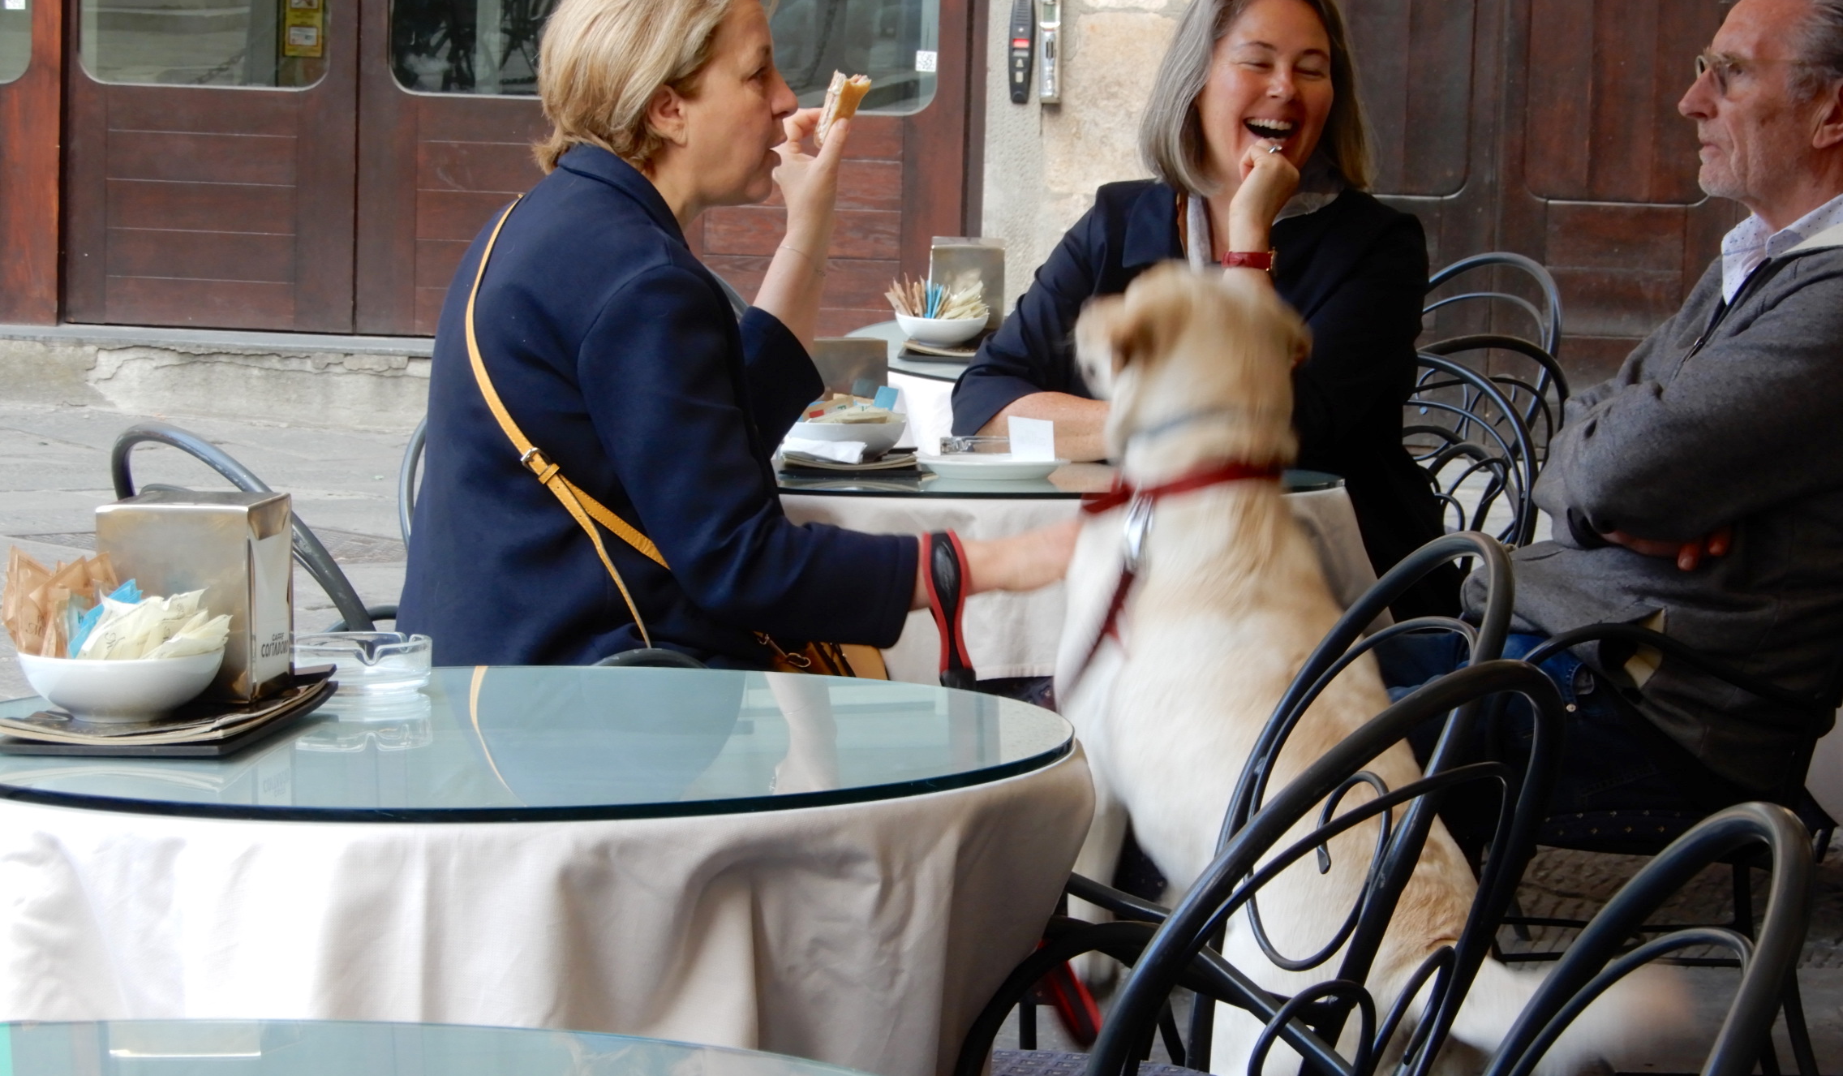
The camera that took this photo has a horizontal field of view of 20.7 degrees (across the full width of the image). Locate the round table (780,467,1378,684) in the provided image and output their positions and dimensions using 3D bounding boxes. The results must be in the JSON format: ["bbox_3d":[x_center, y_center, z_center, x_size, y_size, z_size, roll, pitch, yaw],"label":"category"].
[{"bbox_3d":[0.093,0.307,5.490,0.750,0.750,0.750,1,6,0],"label":"round table"}]

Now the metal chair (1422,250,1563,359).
[{"bbox_3d":[0.550,0.041,7.000,0.570,0.850,0.520,-2,8,-27],"label":"metal chair"}]

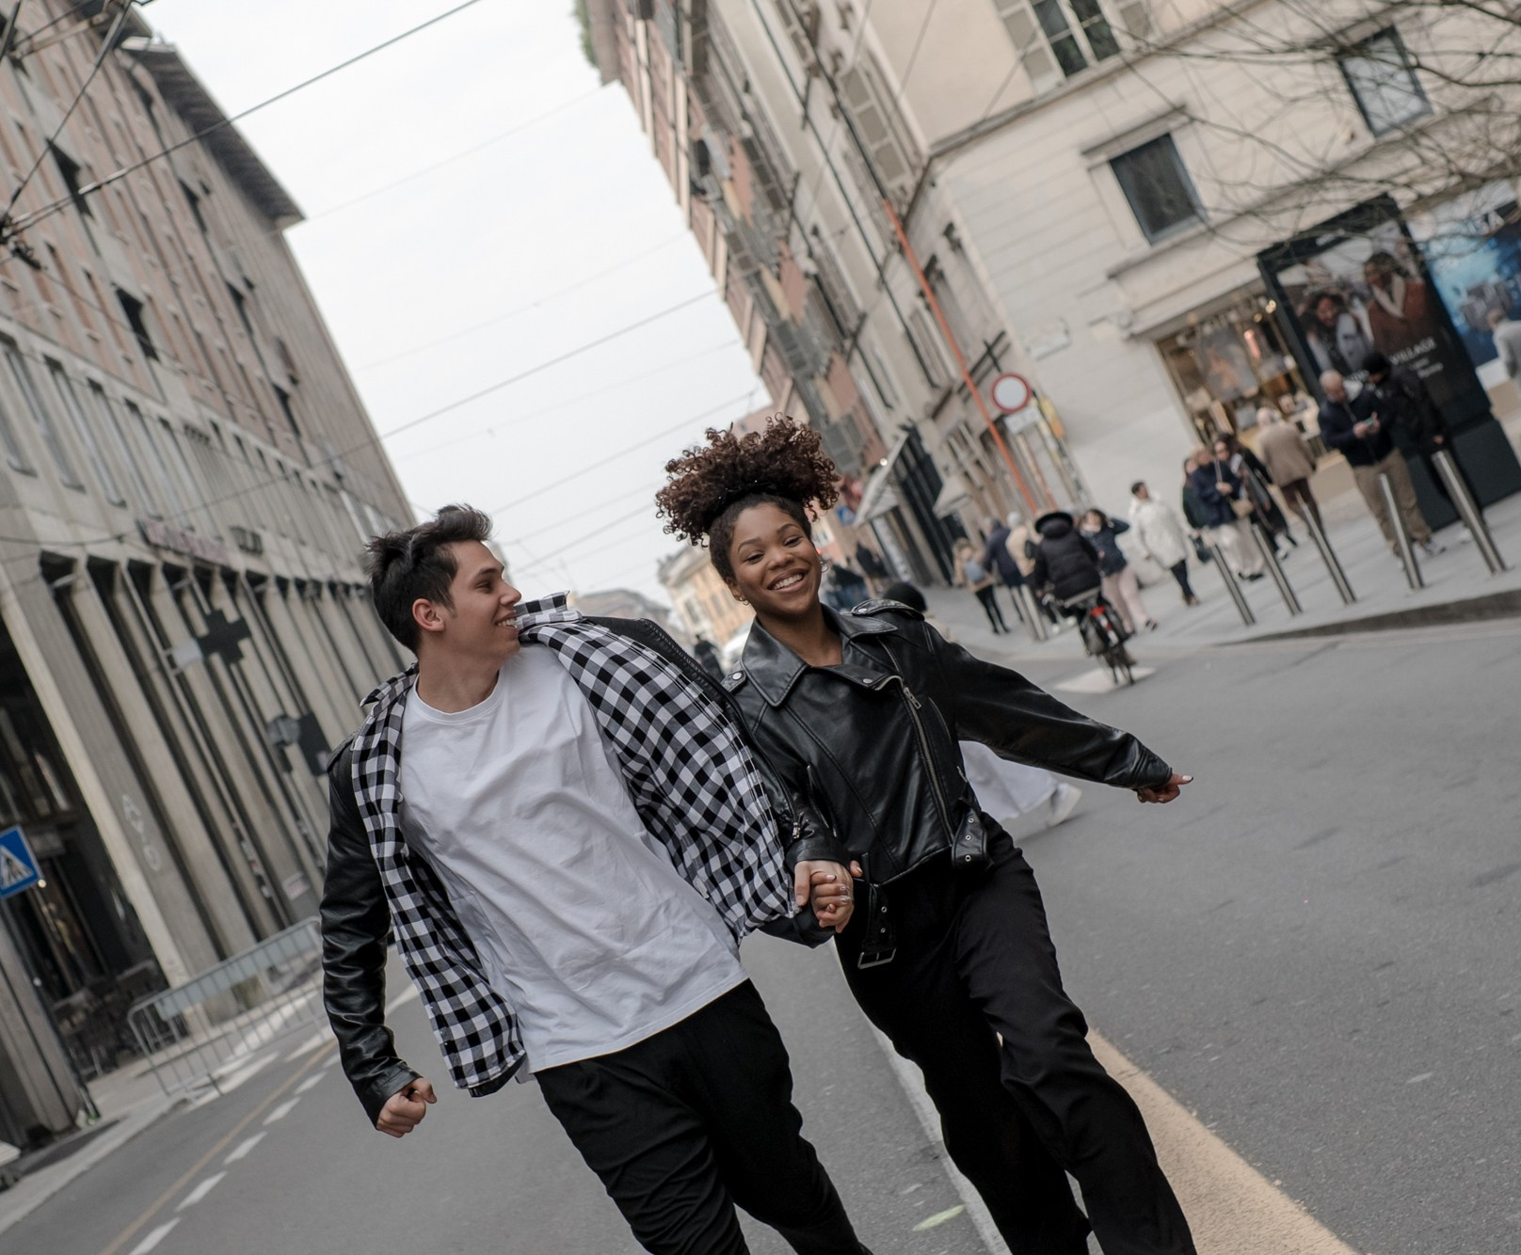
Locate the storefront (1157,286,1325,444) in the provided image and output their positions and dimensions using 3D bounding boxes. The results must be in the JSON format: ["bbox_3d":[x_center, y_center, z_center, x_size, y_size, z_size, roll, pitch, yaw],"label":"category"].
[{"bbox_3d":[7.028,-3.396,34.000,1.850,2.650,0.500,-25,0,-3],"label":"storefront"}]

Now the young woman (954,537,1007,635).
[{"bbox_3d":[3.536,-0.658,37.600,0.520,1.670,0.420,-25,-1,-24],"label":"young woman"}]

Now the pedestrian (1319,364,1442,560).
[{"bbox_3d":[4.992,-1.305,19.100,0.580,1.710,0.480,-25,-1,-7],"label":"pedestrian"}]

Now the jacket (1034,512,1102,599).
[{"bbox_3d":[2.754,-0.629,21.500,0.630,0.800,0.500,-25,-1,-9],"label":"jacket"}]

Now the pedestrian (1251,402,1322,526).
[{"bbox_3d":[6.438,-1.861,28.500,0.540,1.690,0.500,-25,-1,15],"label":"pedestrian"}]

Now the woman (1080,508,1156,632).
[{"bbox_3d":[4.506,-0.722,29.300,0.620,1.640,0.500,-25,-1,21],"label":"woman"}]

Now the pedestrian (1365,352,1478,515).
[{"bbox_3d":[5.474,-1.492,19.400,0.450,1.730,0.550,-24,-2,-32],"label":"pedestrian"}]

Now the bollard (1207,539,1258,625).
[{"bbox_3d":[4.736,-0.428,23.600,0.100,0.870,0.100,-25,-1,11],"label":"bollard"}]

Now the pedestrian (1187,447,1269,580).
[{"bbox_3d":[5.588,-1.397,28.300,0.450,1.660,0.530,-26,-1,44],"label":"pedestrian"}]

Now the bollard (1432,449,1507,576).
[{"bbox_3d":[4.728,-0.760,15.700,0.110,0.910,0.110,-25,0,0],"label":"bollard"}]

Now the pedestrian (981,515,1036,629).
[{"bbox_3d":[3.909,-0.856,36.800,0.520,1.790,0.450,-25,-1,-34],"label":"pedestrian"}]

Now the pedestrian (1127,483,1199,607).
[{"bbox_3d":[4.920,-1.037,28.600,0.580,1.650,0.450,-25,-1,-45],"label":"pedestrian"}]

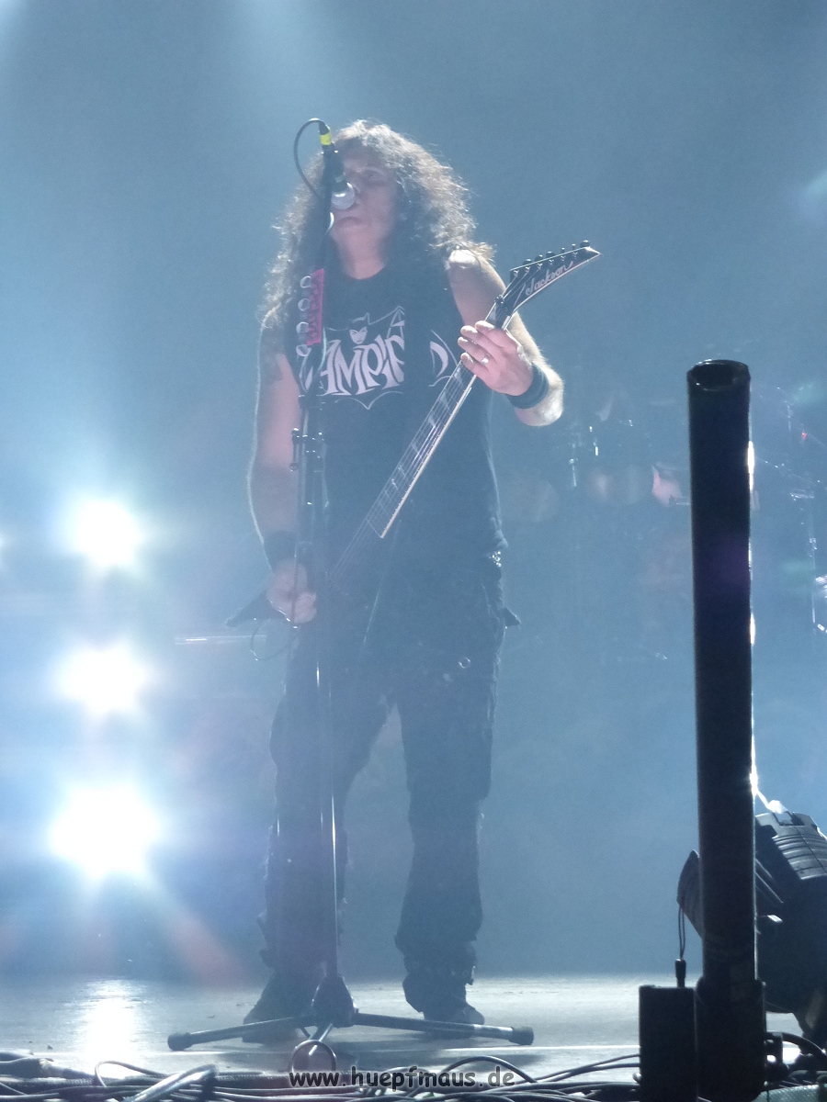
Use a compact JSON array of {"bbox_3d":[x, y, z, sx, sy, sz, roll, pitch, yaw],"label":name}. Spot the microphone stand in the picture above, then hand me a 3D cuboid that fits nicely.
[{"bbox_3d":[-0.122,0.069,4.316,0.630,1.550,0.560,-1,-8,0],"label":"microphone stand"}]

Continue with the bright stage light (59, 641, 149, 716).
[{"bbox_3d":[-1.051,0.438,8.530,0.290,0.260,0.220,-1,-8,0],"label":"bright stage light"}]

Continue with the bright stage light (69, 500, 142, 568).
[{"bbox_3d":[-1.054,-0.058,8.603,0.260,0.250,0.220,-1,-8,0],"label":"bright stage light"}]

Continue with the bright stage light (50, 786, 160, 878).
[{"bbox_3d":[-1.036,0.946,8.455,0.330,0.290,0.240,-1,-8,0],"label":"bright stage light"}]

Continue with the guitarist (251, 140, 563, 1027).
[{"bbox_3d":[-0.022,0.046,4.795,0.600,1.754,0.480,-3,-9,14],"label":"guitarist"}]

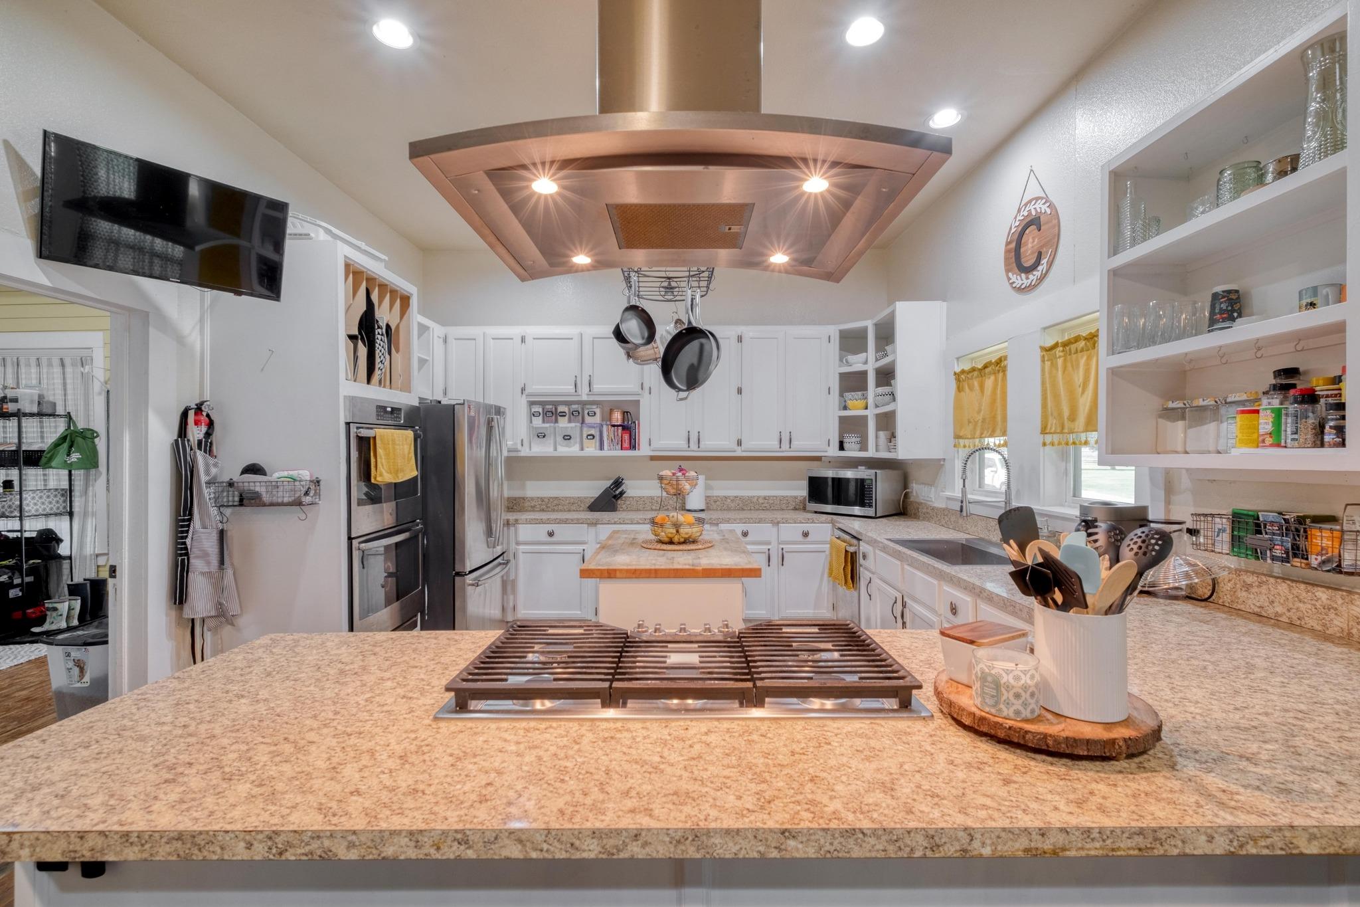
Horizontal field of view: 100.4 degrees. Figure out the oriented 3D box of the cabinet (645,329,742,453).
[{"bbox_3d":[0.113,-0.500,4.610,0.755,0.985,0.340,0,0,0],"label":"cabinet"}]

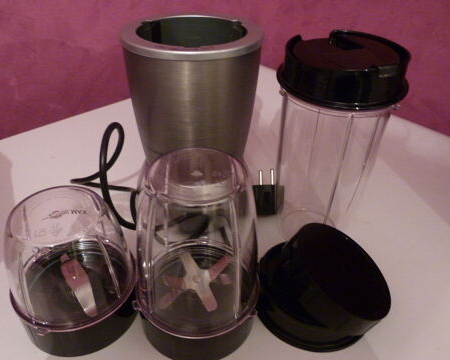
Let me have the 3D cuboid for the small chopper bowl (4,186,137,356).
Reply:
[{"bbox_3d":[-0.110,0.060,0.281,0.093,0.100,0.093,1,37,-1],"label":"small chopper bowl"}]

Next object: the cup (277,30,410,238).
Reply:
[{"bbox_3d":[0.087,-0.024,0.338,0.097,0.180,0.097,2,37,0],"label":"cup"}]

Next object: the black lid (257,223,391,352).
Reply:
[{"bbox_3d":[0.074,0.069,0.300,0.097,0.074,0.100,2,37,0],"label":"black lid"}]

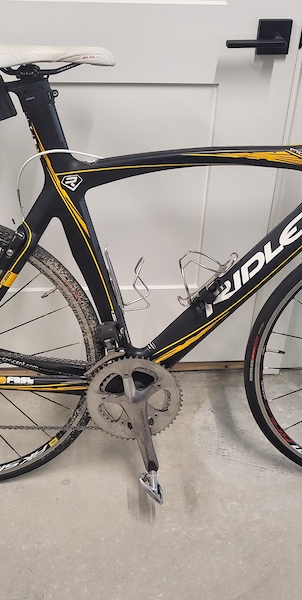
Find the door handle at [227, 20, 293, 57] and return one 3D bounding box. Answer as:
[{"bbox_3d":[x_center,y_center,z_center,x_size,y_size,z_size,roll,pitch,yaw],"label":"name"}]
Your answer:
[{"bbox_3d":[0.224,-0.543,1.250,0.150,0.068,0.063,-1,34,-5],"label":"door handle"}]

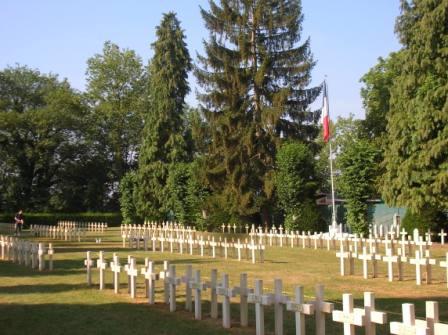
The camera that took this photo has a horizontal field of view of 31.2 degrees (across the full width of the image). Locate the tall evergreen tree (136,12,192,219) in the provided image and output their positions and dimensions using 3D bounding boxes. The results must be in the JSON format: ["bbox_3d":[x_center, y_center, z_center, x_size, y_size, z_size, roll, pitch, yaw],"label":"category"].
[{"bbox_3d":[-6.124,-4.941,82.500,5.800,22.000,5.800,-1,-3,0],"label":"tall evergreen tree"}]

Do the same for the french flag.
[{"bbox_3d":[6.433,-3.514,50.300,0.500,3.800,0.350,-1,-3,0],"label":"french flag"}]

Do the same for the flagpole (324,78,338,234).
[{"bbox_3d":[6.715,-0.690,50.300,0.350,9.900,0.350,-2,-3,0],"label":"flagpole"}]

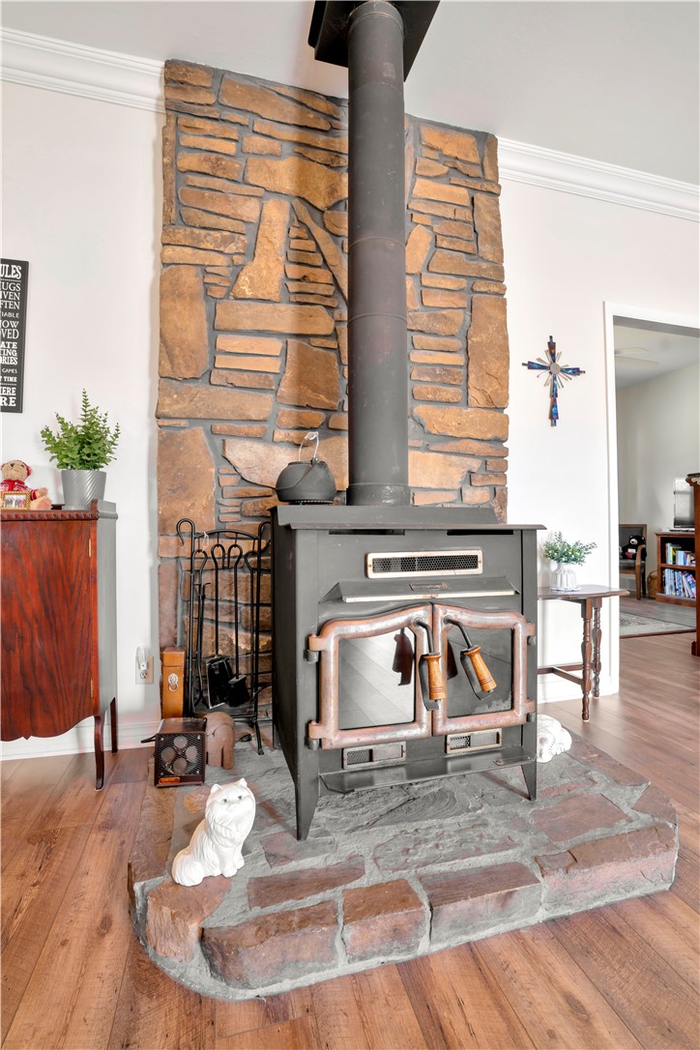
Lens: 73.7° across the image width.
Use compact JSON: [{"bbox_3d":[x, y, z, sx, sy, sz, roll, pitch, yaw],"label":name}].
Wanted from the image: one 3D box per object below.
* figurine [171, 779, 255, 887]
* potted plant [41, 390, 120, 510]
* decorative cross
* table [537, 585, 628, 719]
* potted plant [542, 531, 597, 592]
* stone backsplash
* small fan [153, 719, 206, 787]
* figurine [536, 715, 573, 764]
[{"bbox_3d":[-0.312,0.695,1.094,0.162,0.215,0.138,-1,-1,36],"label":"figurine"},{"bbox_3d":[-0.998,-0.274,1.730,0.285,0.450,0.255,0,-1,-14],"label":"potted plant"},{"bbox_3d":[1.042,-0.735,2.390,0.370,0.455,0.030,0,-1,-14],"label":"decorative cross"},{"bbox_3d":[1.062,0.614,2.258,0.550,0.595,0.285,0,-1,-14],"label":"table"},{"bbox_3d":[1.082,0.181,2.305,0.255,0.290,0.210,0,-1,-14],"label":"potted plant"},{"bbox_3d":[-0.012,-0.519,2.080,1.550,2.660,0.110,0,-1,-14],"label":"stone backsplash"},{"bbox_3d":[-0.532,0.723,1.499,0.150,0.165,0.120,0,-1,-9],"label":"small fan"},{"bbox_3d":[0.700,0.752,1.690,0.210,0.115,0.220,0,-1,20],"label":"figurine"}]

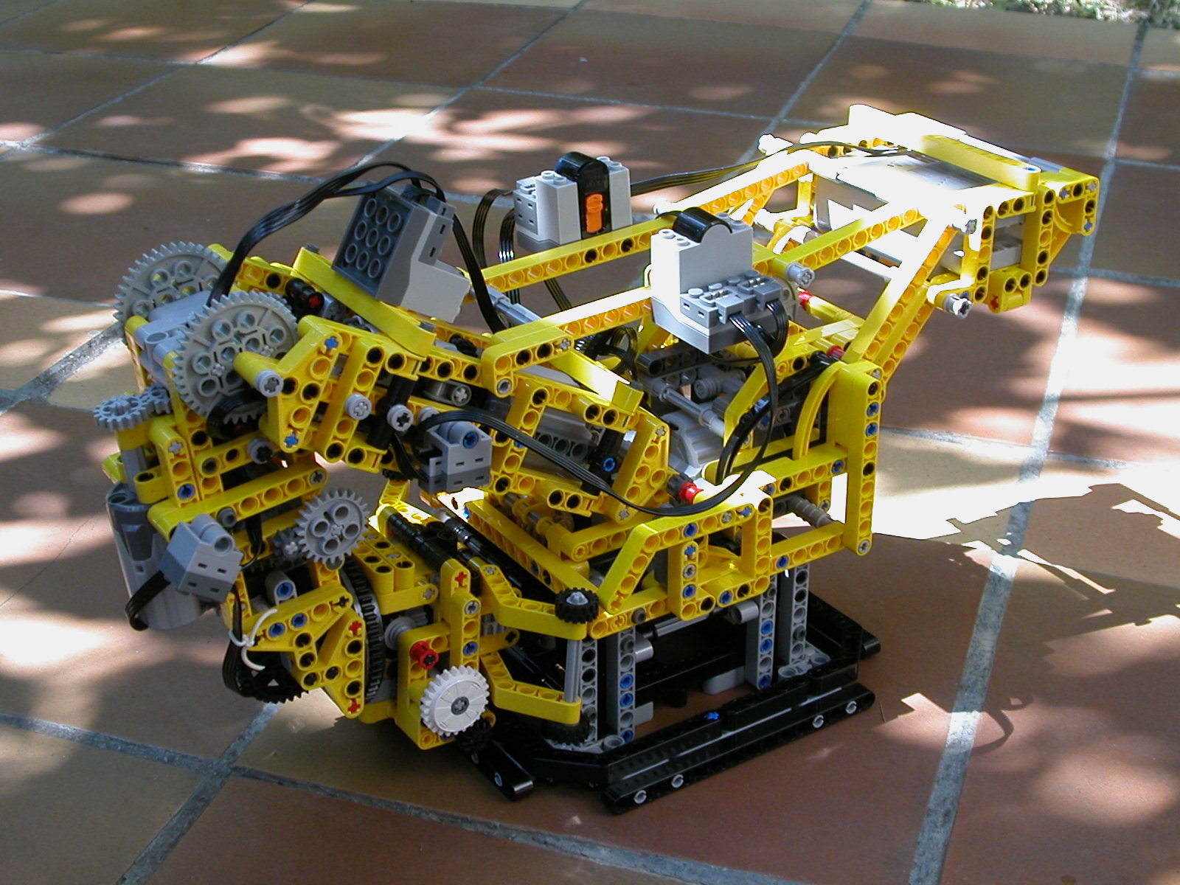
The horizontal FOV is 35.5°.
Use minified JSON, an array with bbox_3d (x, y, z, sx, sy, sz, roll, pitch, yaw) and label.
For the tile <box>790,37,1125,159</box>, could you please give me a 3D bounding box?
[{"bbox_3d":[0.299,-0.274,1.471,0.242,0.012,0.250,8,28,16],"label":"tile"}]

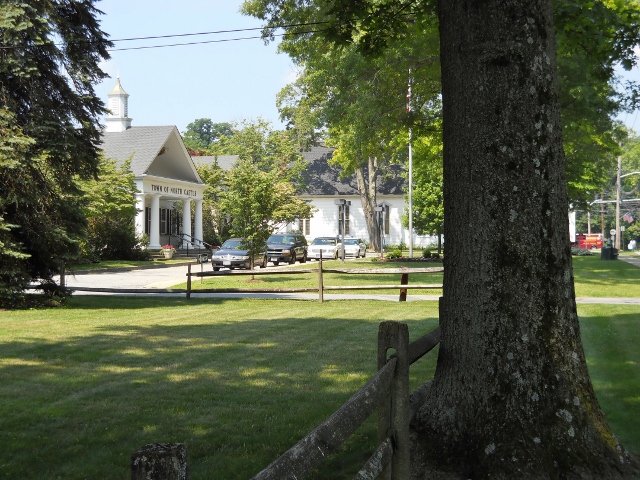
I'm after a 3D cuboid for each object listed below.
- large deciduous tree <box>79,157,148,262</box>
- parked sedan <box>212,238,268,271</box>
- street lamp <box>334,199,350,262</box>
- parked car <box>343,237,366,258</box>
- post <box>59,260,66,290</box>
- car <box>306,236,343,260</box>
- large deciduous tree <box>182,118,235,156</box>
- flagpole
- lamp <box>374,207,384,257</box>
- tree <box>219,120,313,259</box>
[{"bbox_3d":[-12.319,-1.873,66.000,4.800,6.300,4.600,0,0,0],"label":"large deciduous tree"},{"bbox_3d":[-3.710,0.654,52.300,1.790,1.450,4.750,0,0,11],"label":"parked sedan"},{"bbox_3d":[1.337,-0.551,67.600,0.950,3.750,0.450,0,0,11],"label":"street lamp"},{"bbox_3d":[2.294,0.581,84.000,1.950,1.500,5.300,0,0,11],"label":"parked car"},{"bbox_3d":[-6.096,0.919,26.700,0.130,0.860,0.130,0,0,0],"label":"post"},{"bbox_3d":[0.396,0.548,74.500,1.950,1.470,5.300,0,0,11],"label":"car"},{"bbox_3d":[-12.968,-6.397,130.000,8.000,15.215,8.000,0,0,0],"label":"large deciduous tree"},{"bbox_3d":[6.099,-5.155,76.000,0.200,12.700,0.200,0,0,0],"label":"flagpole"},{"bbox_3d":[4.401,-0.567,83.000,0.750,3.800,0.400,0,0,11],"label":"lamp"},{"bbox_3d":[-3.286,-3.015,68.000,5.700,8.300,5.400,0,0,0],"label":"tree"}]

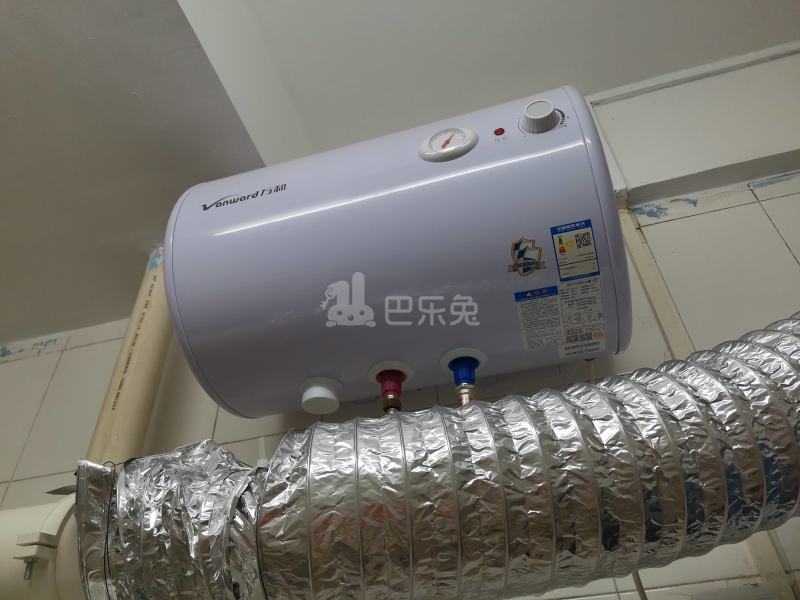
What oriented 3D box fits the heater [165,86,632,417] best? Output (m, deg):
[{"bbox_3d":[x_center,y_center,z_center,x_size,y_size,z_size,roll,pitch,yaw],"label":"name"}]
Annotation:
[{"bbox_3d":[0.004,-0.057,0.908,0.595,0.392,0.394,-12,-42,11],"label":"heater"}]

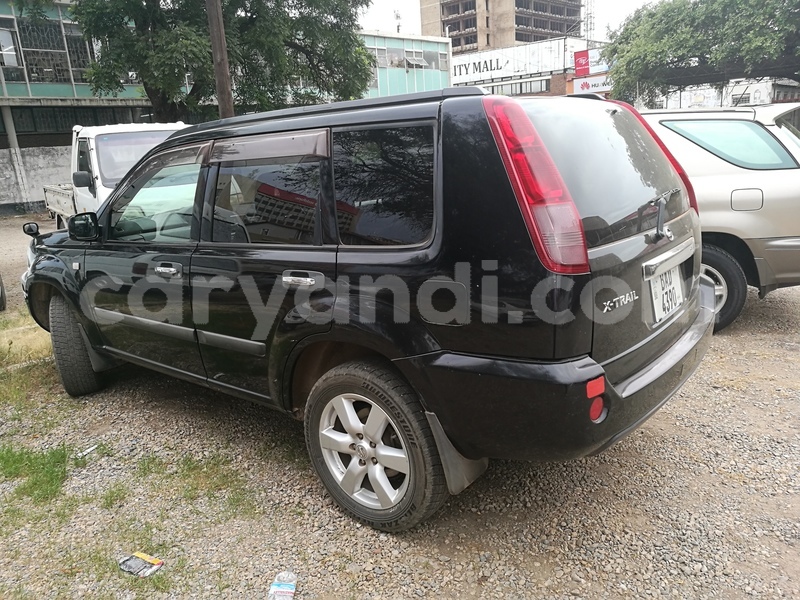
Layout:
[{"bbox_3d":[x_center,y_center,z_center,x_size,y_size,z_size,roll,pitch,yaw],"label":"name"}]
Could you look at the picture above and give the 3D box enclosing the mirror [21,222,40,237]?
[{"bbox_3d":[-2.452,-0.473,4.143,0.060,0.085,0.095,5,16,33],"label":"mirror"}]

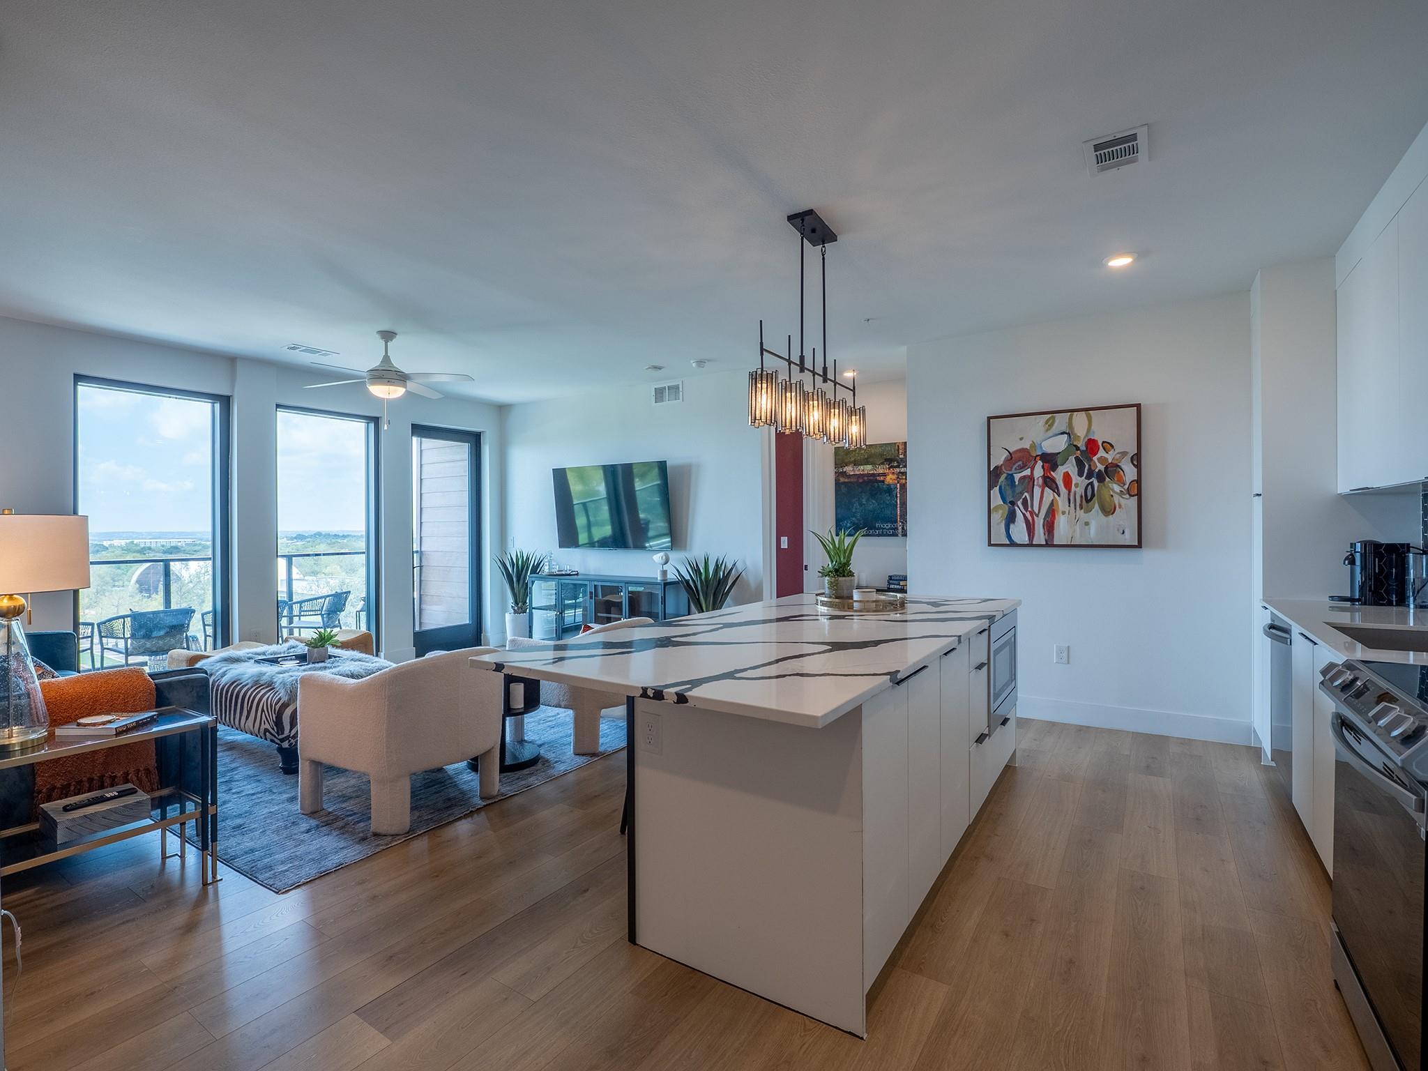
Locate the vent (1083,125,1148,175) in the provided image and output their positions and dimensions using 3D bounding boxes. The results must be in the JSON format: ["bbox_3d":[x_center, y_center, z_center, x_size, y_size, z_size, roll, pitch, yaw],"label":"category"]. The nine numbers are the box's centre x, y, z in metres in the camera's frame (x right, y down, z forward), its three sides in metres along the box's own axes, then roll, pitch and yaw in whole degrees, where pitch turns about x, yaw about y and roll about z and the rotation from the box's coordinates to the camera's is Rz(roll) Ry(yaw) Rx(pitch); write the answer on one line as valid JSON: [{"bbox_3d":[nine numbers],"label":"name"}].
[{"bbox_3d":[1.535,-1.449,2.516,0.204,0.020,0.295,0,0,33],"label":"vent"}]

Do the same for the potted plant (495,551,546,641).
[{"bbox_3d":[-2.112,0.737,7.168,0.570,1.165,0.550,0,0,33],"label":"potted plant"}]

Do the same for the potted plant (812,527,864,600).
[{"bbox_3d":[0.673,0.160,3.542,0.260,0.416,0.260,0,0,33],"label":"potted plant"}]

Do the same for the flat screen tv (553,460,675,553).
[{"bbox_3d":[-1.011,-0.279,6.517,1.450,0.830,0.055,0,6,32],"label":"flat screen tv"}]

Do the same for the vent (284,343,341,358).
[{"bbox_3d":[-3.172,-1.440,5.208,0.190,0.020,0.365,0,0,33],"label":"vent"}]

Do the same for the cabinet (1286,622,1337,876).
[{"bbox_3d":[2.611,0.832,2.436,0.590,0.810,0.930,0,0,33],"label":"cabinet"}]

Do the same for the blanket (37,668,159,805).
[{"bbox_3d":[-2.497,0.812,2.636,0.270,0.470,0.370,0,0,33],"label":"blanket"}]

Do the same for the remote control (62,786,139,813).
[{"bbox_3d":[-2.206,0.956,2.381,0.043,0.020,0.195,0,0,33],"label":"remote control"}]

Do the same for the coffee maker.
[{"bbox_3d":[3.582,0.199,3.558,0.360,0.338,0.160,0,0,33],"label":"coffee maker"}]

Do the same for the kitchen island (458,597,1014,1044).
[{"bbox_3d":[0.469,0.841,2.901,1.217,0.914,2.693,0,0,33],"label":"kitchen island"}]

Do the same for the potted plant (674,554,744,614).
[{"bbox_3d":[-0.040,0.737,5.796,0.630,1.150,0.600,0,0,33],"label":"potted plant"}]

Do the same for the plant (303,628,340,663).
[{"bbox_3d":[-2.545,0.702,4.282,0.200,0.225,0.200,0,0,33],"label":"plant"}]

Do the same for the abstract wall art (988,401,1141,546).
[{"bbox_3d":[2.377,-0.385,4.526,0.928,0.939,0.045,0,0,33],"label":"abstract wall art"}]

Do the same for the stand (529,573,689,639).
[{"bbox_3d":[-1.080,0.874,6.617,1.790,0.880,0.380,0,0,33],"label":"stand"}]

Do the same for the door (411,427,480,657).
[{"bbox_3d":[-2.898,0.070,7.128,0.090,2.444,0.920,0,0,33],"label":"door"}]

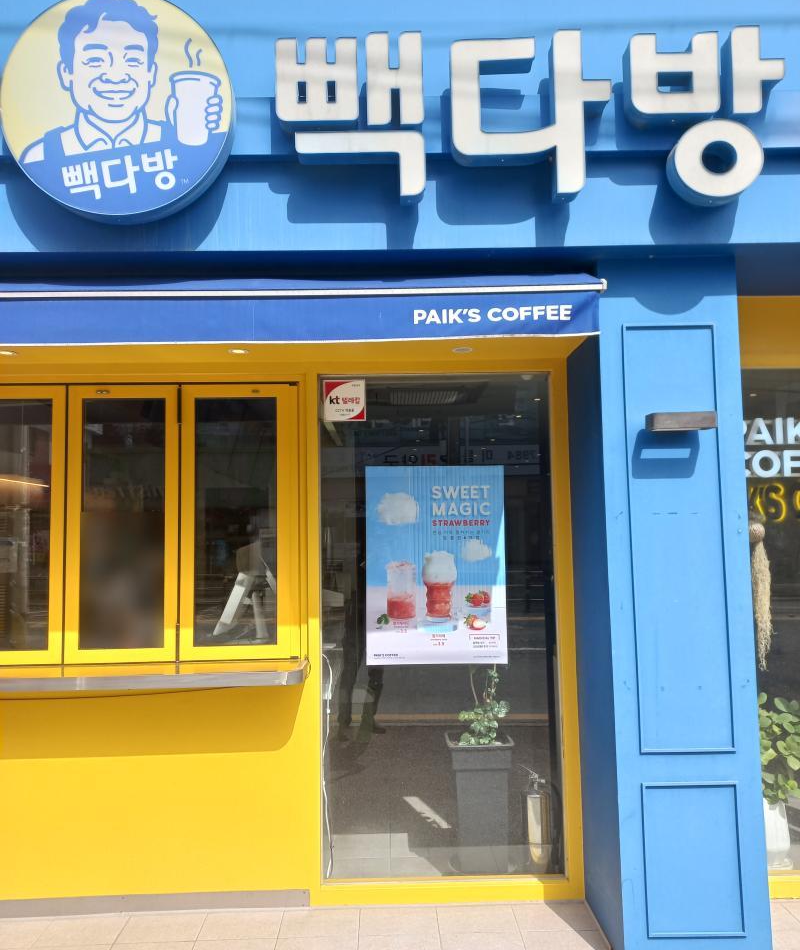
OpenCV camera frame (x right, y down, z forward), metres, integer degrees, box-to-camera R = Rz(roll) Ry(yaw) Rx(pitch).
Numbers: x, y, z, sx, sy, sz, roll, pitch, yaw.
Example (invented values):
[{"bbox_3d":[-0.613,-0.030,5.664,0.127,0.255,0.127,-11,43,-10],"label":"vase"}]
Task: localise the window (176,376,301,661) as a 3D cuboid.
[{"bbox_3d":[-0.669,0.190,3.237,0.497,1.155,0.060,-1,-4,-1],"label":"window"}]

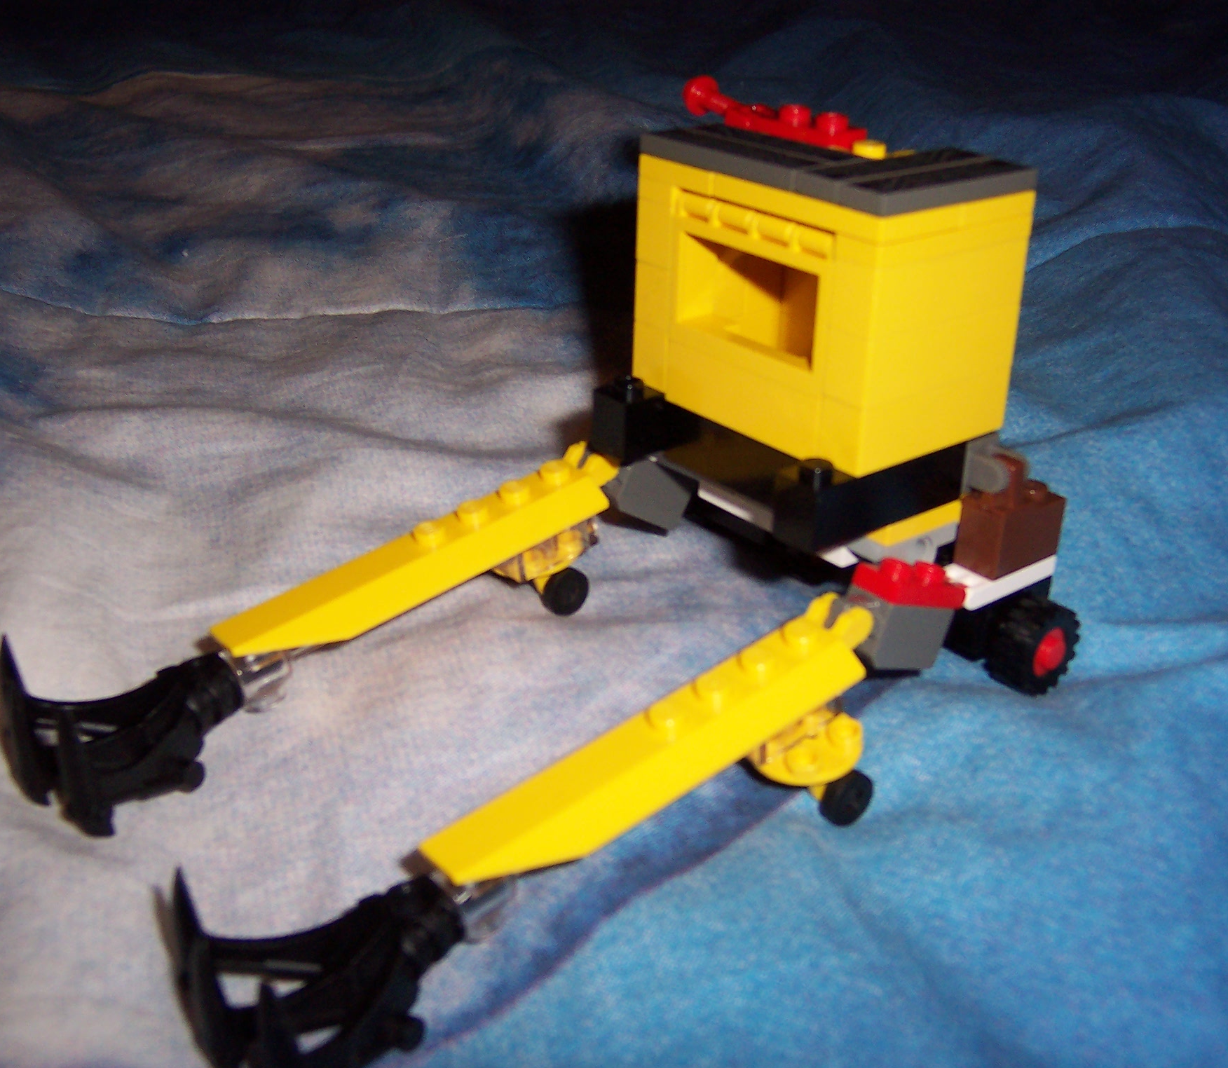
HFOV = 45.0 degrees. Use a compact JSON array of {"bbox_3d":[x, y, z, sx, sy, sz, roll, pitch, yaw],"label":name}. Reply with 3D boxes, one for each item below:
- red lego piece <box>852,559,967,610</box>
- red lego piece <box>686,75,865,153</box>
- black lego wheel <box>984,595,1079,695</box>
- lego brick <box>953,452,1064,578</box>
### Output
[{"bbox_3d":[0.044,0.007,0.219,0.016,0.005,0.008,6,15,-43],"label":"red lego piece"},{"bbox_3d":[0.023,-0.065,0.226,0.008,0.007,0.036,-17,31,-36],"label":"red lego piece"},{"bbox_3d":[0.063,0.017,0.224,0.014,0.014,0.007,-17,31,-36],"label":"black lego wheel"},{"bbox_3d":[0.060,-0.004,0.222,0.016,0.017,0.008,-17,31,-36],"label":"lego brick"}]

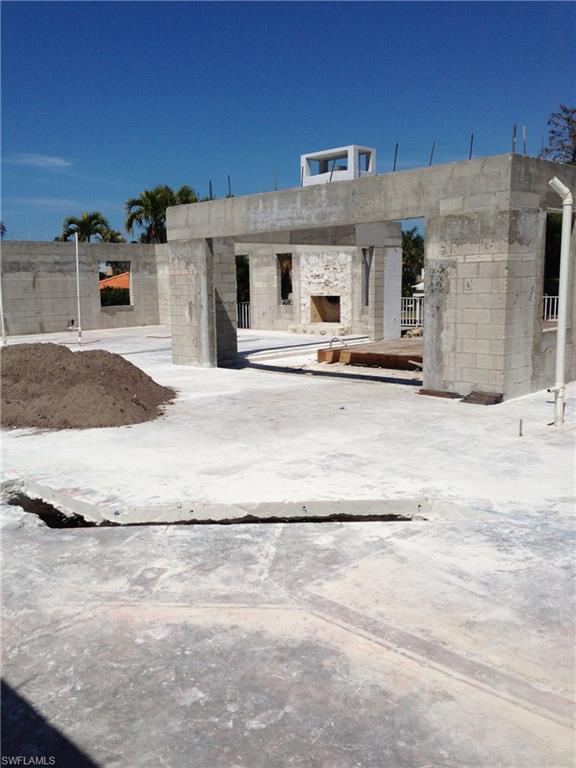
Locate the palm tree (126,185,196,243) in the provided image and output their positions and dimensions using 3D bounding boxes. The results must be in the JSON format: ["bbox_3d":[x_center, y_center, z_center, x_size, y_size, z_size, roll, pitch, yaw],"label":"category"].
[{"bbox_3d":[-6.150,-6.048,36.509,3.500,7.496,3.500,-2,8,-9],"label":"palm tree"}]

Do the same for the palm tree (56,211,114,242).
[{"bbox_3d":[-12.103,-6.855,44.486,3.300,7.152,3.300,-3,8,-15],"label":"palm tree"}]

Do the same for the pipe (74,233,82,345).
[{"bbox_3d":[-5.878,-2.645,20.427,0.065,3.070,0.065,-3,8,-16],"label":"pipe"}]

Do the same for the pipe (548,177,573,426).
[{"bbox_3d":[2.845,-0.834,7.742,0.240,2.600,0.110,3,9,25],"label":"pipe"}]

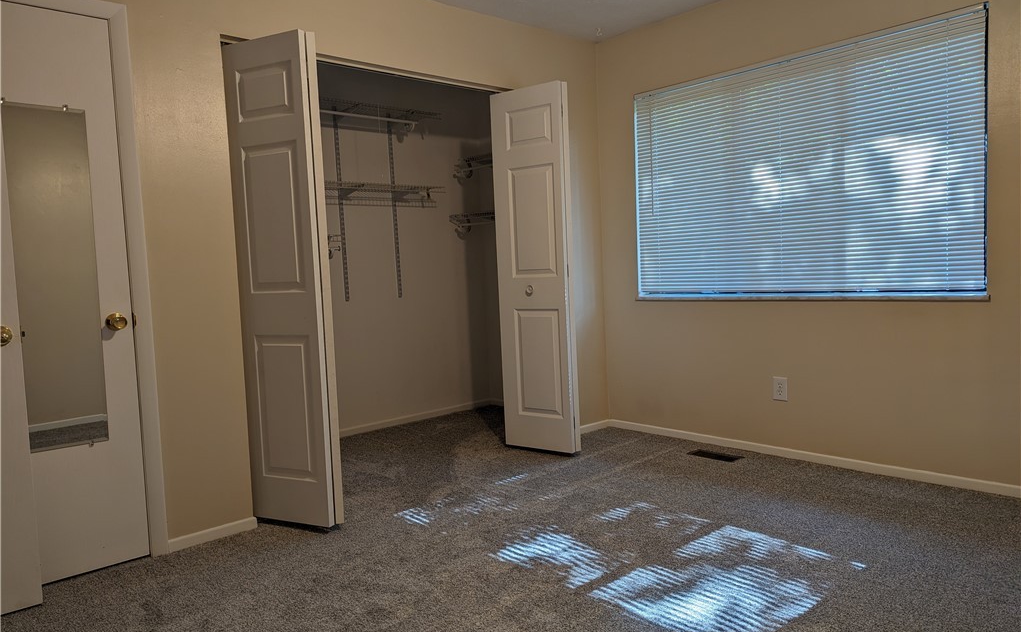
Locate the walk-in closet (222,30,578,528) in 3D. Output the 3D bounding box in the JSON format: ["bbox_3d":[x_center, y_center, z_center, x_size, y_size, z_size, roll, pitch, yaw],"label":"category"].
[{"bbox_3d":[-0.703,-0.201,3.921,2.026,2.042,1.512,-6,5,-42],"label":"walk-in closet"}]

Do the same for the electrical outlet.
[{"bbox_3d":[1.429,0.388,3.757,0.010,0.121,0.076,-6,5,-42],"label":"electrical outlet"}]

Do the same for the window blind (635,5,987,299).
[{"bbox_3d":[1.408,-0.719,3.691,0.060,1.211,1.843,-6,5,-42],"label":"window blind"}]

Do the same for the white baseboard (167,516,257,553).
[{"bbox_3d":[-1.202,0.889,2.880,0.355,0.049,0.014,-6,5,-42],"label":"white baseboard"}]

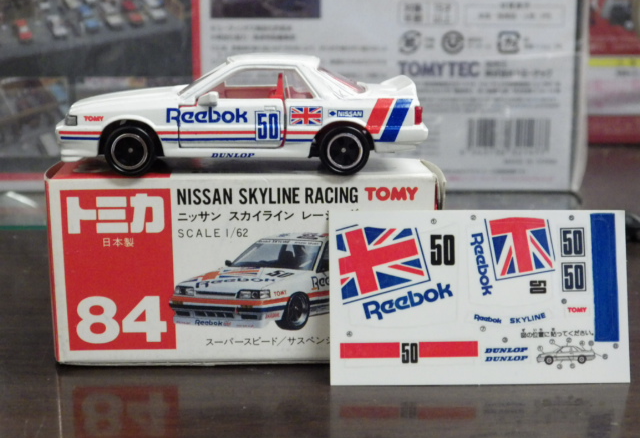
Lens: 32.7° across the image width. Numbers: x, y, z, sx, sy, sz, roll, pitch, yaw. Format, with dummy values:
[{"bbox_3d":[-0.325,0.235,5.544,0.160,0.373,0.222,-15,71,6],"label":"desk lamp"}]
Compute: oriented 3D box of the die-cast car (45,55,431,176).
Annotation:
[{"bbox_3d":[-0.016,-0.023,0.228,0.075,0.023,0.028,0,13,1],"label":"die-cast car"}]

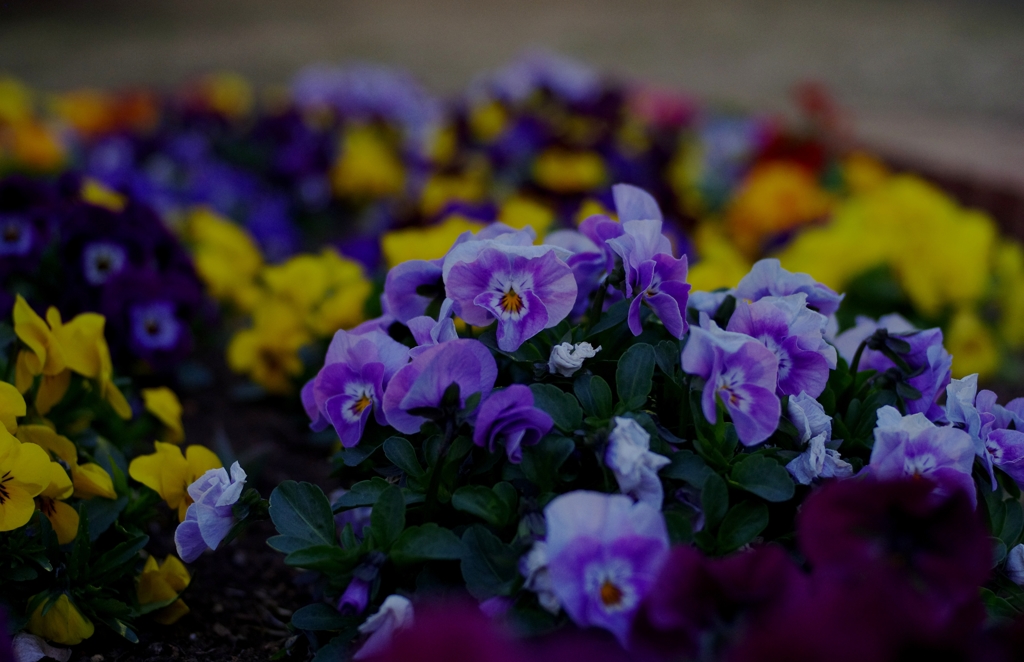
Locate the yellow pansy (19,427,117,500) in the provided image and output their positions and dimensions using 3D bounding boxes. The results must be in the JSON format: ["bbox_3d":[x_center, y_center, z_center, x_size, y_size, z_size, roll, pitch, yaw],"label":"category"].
[{"bbox_3d":[-0.160,0.047,0.610,0.033,0.027,0.032,5,17,17],"label":"yellow pansy"}]

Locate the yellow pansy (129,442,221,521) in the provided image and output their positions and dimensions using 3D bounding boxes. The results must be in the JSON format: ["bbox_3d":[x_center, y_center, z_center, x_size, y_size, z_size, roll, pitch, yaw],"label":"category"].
[{"bbox_3d":[-0.121,0.055,0.614,0.035,0.029,0.020,-6,18,-21],"label":"yellow pansy"}]

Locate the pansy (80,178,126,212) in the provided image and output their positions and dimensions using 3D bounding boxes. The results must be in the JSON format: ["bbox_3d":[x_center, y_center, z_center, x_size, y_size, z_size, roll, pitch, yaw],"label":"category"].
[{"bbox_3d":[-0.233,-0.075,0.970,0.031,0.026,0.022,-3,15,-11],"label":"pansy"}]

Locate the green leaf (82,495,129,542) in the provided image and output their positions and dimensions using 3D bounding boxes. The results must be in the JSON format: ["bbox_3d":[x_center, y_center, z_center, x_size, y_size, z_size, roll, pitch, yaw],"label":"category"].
[{"bbox_3d":[-0.143,0.066,0.600,0.017,0.017,0.010,0,17,0],"label":"green leaf"}]

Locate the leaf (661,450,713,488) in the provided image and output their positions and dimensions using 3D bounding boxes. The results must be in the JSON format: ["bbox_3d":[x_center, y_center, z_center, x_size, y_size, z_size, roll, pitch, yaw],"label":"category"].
[{"bbox_3d":[0.059,0.047,0.580,0.018,0.007,0.014,13,31,11],"label":"leaf"}]

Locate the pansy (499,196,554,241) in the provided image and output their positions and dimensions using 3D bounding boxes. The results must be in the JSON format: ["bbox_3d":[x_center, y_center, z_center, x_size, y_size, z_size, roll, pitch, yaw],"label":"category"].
[{"bbox_3d":[0.009,-0.066,1.020,0.036,0.033,0.022,0,17,0],"label":"pansy"}]

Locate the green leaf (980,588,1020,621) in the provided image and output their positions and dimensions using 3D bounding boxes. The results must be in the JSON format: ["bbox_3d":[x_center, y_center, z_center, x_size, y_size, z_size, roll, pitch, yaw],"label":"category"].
[{"bbox_3d":[0.161,0.090,0.560,0.014,0.007,0.013,-20,33,-22],"label":"green leaf"}]

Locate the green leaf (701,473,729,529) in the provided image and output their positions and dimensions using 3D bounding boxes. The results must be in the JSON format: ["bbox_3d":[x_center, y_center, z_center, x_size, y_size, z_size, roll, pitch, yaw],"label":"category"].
[{"bbox_3d":[0.077,0.064,0.645,0.011,0.021,0.007,1,6,6],"label":"green leaf"}]

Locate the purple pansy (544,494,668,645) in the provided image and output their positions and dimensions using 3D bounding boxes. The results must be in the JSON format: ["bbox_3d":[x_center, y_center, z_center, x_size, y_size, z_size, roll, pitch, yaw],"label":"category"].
[{"bbox_3d":[0.031,0.078,0.559,0.041,0.048,0.020,-1,17,-3],"label":"purple pansy"}]

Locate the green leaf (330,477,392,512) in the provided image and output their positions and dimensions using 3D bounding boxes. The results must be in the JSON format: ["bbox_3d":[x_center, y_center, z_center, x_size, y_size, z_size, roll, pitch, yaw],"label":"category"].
[{"bbox_3d":[-0.057,0.061,0.640,0.025,0.008,0.015,-9,39,-2],"label":"green leaf"}]

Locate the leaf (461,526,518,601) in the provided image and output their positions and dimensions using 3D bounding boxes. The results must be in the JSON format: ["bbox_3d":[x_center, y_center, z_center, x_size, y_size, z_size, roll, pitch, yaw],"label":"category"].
[{"bbox_3d":[-0.007,0.074,0.545,0.019,0.025,0.010,4,15,15],"label":"leaf"}]

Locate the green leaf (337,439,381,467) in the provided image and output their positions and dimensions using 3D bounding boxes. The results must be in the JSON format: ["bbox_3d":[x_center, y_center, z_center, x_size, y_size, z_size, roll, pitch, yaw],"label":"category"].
[{"bbox_3d":[-0.054,0.043,0.600,0.014,0.006,0.013,-19,32,-20],"label":"green leaf"}]

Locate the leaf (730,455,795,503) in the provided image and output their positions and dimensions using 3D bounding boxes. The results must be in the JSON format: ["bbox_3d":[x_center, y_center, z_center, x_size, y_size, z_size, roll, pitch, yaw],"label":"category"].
[{"bbox_3d":[0.092,0.054,0.625,0.025,0.008,0.020,6,56,4],"label":"leaf"}]

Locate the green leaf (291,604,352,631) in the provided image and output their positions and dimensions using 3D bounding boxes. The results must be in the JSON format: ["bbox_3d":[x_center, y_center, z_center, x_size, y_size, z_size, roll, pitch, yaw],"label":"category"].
[{"bbox_3d":[-0.064,0.096,0.575,0.021,0.009,0.013,0,17,0],"label":"green leaf"}]

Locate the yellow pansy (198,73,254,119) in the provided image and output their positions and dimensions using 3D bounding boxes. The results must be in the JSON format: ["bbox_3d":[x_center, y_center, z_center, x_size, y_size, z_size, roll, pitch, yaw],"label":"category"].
[{"bbox_3d":[-0.244,-0.200,1.450,0.043,0.041,0.024,0,15,0],"label":"yellow pansy"}]

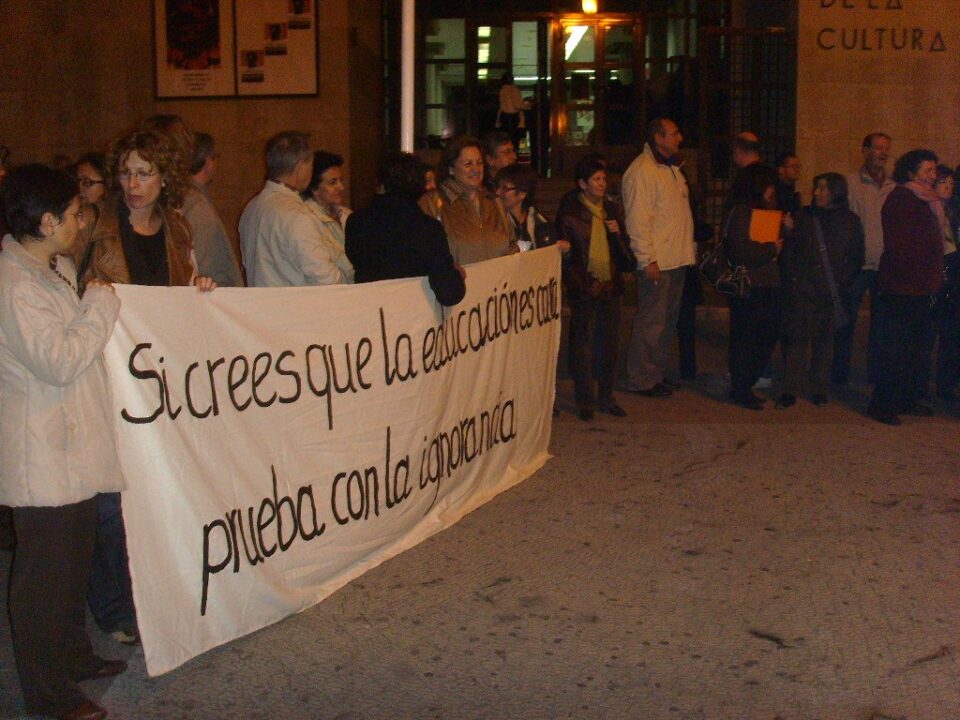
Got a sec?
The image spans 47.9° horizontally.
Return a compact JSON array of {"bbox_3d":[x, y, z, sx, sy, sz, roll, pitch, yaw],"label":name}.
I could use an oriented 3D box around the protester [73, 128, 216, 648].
[{"bbox_3d":[-1.064,0.115,3.567,0.500,1.684,0.360,-4,11,-25],"label":"protester"}]

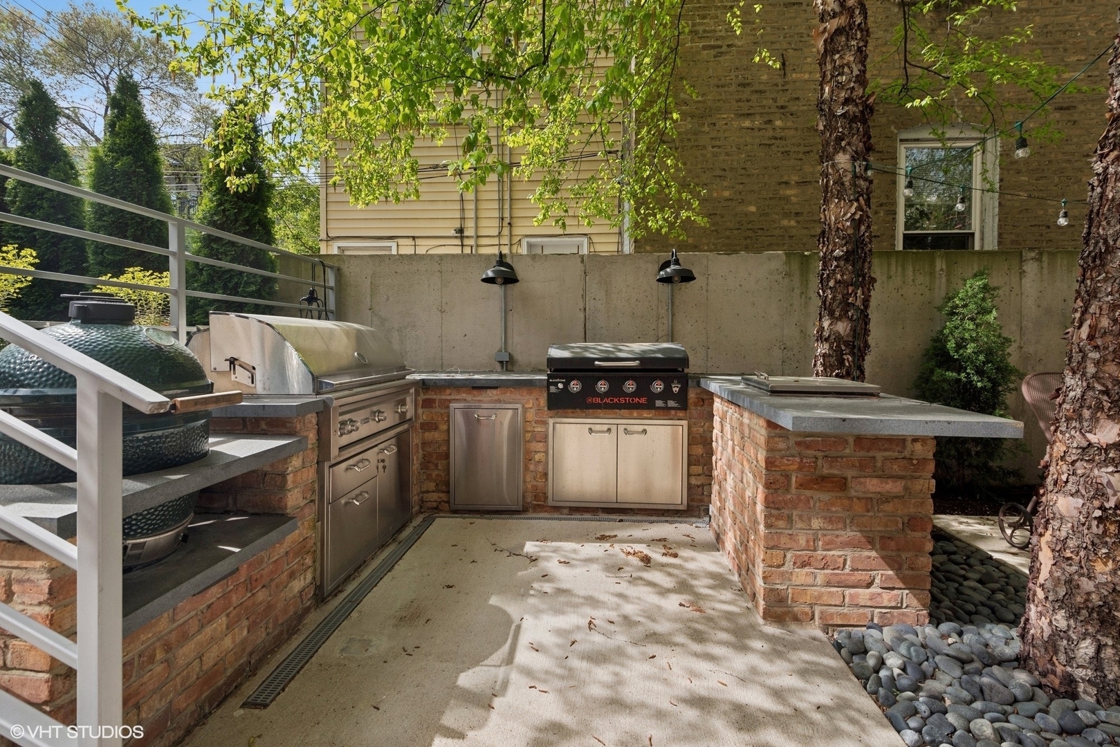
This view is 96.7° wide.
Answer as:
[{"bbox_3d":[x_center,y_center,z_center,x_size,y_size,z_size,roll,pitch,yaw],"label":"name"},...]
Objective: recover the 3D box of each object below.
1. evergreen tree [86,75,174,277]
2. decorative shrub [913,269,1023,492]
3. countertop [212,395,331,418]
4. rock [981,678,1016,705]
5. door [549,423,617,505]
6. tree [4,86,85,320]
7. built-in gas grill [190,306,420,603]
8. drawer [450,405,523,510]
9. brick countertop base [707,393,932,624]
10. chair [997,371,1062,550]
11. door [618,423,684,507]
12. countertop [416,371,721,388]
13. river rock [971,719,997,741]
[{"bbox_3d":[-5.701,-2.303,6.600,0.880,3.350,0.880,0,3,-6],"label":"evergreen tree"},{"bbox_3d":[3.021,0.071,3.703,0.680,1.680,0.680,1,2,3],"label":"decorative shrub"},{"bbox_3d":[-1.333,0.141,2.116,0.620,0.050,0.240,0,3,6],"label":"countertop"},{"bbox_3d":[1.276,0.926,1.448,0.067,0.050,0.086,0,3,-15],"label":"rock"},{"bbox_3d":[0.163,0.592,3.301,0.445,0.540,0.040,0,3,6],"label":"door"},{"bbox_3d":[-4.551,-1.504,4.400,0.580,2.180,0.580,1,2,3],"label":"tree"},{"bbox_3d":[-1.236,0.313,2.558,0.650,1.190,1.000,1,2,3],"label":"built-in gas grill"},{"bbox_3d":[-0.462,0.531,3.400,0.467,0.680,0.400,1,2,3],"label":"drawer"},{"bbox_3d":[1.095,0.532,2.256,0.605,0.765,0.880,1,2,4],"label":"brick countertop base"},{"bbox_3d":[2.819,0.499,2.618,0.620,0.980,0.780,0,3,6],"label":"chair"},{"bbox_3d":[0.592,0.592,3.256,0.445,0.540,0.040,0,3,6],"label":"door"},{"bbox_3d":[0.051,0.044,3.685,2.060,0.050,0.740,0,3,6],"label":"countertop"},{"bbox_3d":[1.246,1.047,1.472,0.072,0.045,0.058,2,4,37],"label":"river rock"}]

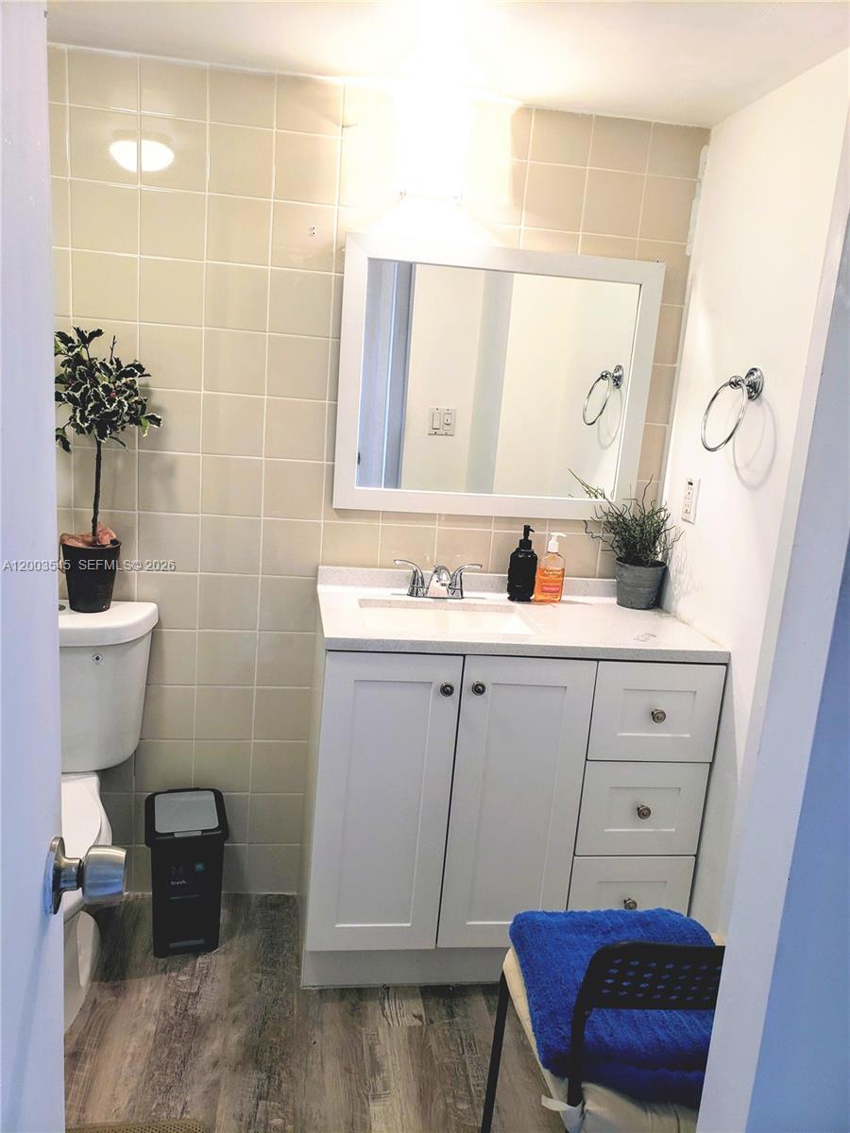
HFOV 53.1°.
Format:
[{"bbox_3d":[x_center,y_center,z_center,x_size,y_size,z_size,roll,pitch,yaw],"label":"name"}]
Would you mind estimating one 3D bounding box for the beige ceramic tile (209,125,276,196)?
[{"bbox_3d":[-0.432,-0.951,2.004,0.151,0.151,0.010,3,12,-9],"label":"beige ceramic tile"}]

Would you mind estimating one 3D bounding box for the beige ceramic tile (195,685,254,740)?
[{"bbox_3d":[-0.537,0.397,2.291,0.151,0.151,0.010,3,12,-9],"label":"beige ceramic tile"}]

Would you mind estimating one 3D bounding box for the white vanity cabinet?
[{"bbox_3d":[0.172,0.575,2.199,0.921,0.898,0.477,2,12,-9],"label":"white vanity cabinet"}]

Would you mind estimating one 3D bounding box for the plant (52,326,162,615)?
[{"bbox_3d":[-0.758,-0.217,2.001,0.263,0.658,0.215,2,12,-9],"label":"plant"}]

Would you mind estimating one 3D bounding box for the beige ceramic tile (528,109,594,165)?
[{"bbox_3d":[0.333,-1.051,2.091,0.151,0.121,0.010,3,12,-9],"label":"beige ceramic tile"}]

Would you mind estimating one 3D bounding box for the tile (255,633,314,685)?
[{"bbox_3d":[-0.375,0.254,2.292,0.152,0.152,0.010,3,12,-9],"label":"tile"}]

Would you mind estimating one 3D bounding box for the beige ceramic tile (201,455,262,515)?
[{"bbox_3d":[-0.491,-0.202,2.163,0.151,0.151,0.010,3,12,-9],"label":"beige ceramic tile"}]

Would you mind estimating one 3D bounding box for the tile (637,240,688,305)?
[{"bbox_3d":[0.606,-0.753,2.197,0.135,0.151,0.010,3,12,-9],"label":"tile"}]

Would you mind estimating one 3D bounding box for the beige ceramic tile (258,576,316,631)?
[{"bbox_3d":[-0.362,0.104,2.251,0.152,0.152,0.010,2,12,-9],"label":"beige ceramic tile"}]

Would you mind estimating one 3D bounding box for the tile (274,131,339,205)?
[{"bbox_3d":[-0.282,-0.948,2.037,0.148,0.148,0.010,2,12,-9],"label":"tile"}]

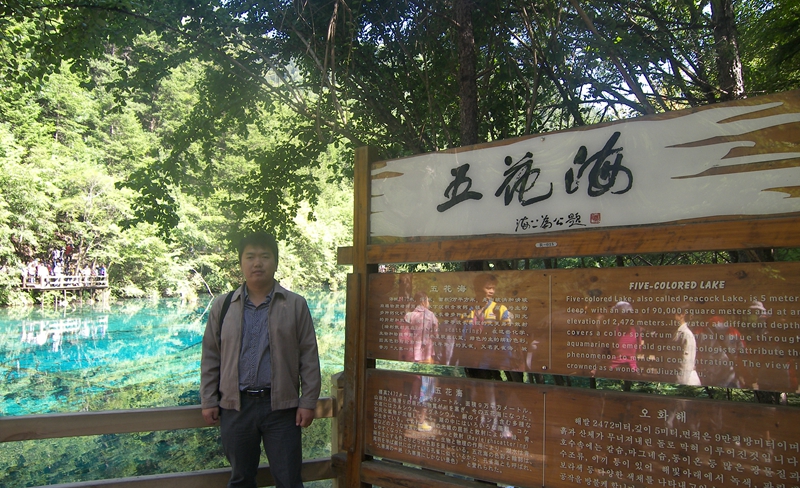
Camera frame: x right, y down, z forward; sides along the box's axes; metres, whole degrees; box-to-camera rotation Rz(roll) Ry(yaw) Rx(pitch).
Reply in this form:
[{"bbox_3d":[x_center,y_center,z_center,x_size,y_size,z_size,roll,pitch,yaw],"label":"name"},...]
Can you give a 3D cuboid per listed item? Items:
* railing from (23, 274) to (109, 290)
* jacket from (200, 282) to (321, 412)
[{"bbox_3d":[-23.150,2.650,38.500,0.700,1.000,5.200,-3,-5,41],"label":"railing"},{"bbox_3d":[-0.738,0.540,2.960,0.620,0.670,0.290,0,-4,-5],"label":"jacket"}]

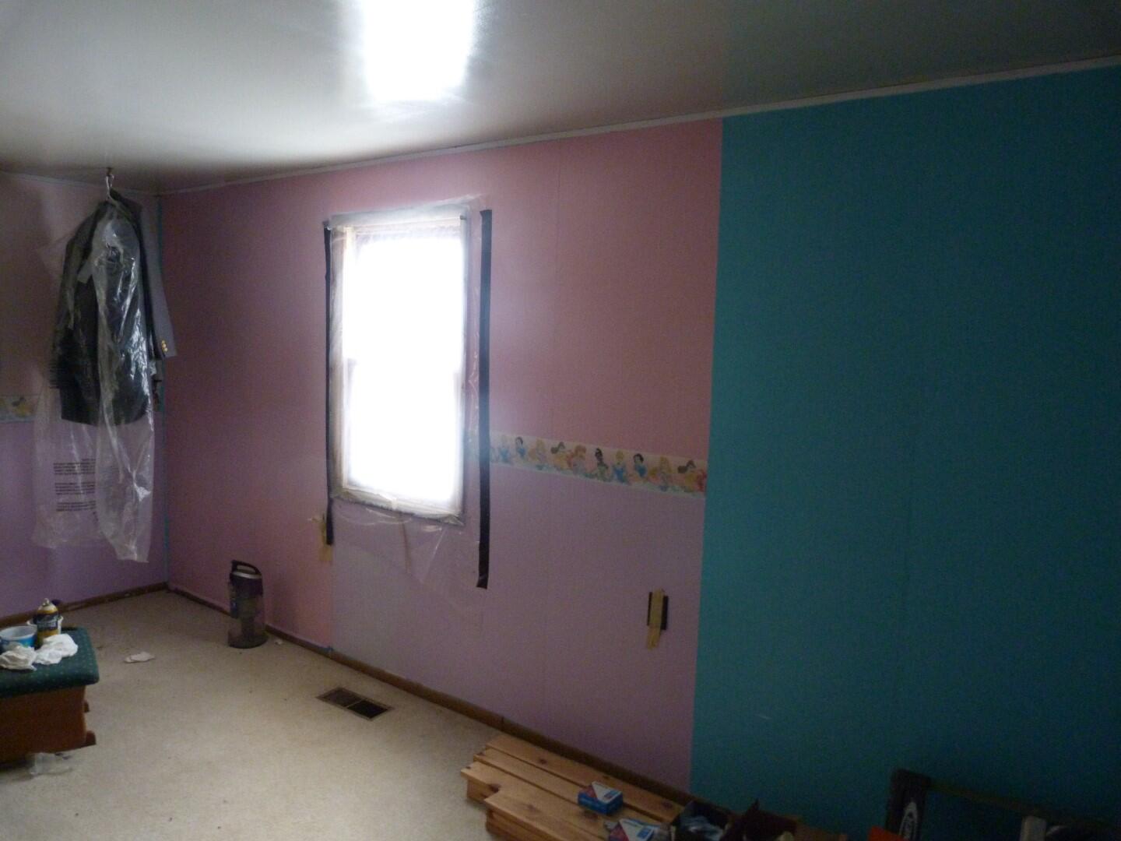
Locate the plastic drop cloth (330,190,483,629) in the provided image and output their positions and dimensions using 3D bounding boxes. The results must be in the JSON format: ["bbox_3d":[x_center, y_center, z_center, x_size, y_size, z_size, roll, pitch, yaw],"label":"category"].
[{"bbox_3d":[-0.697,-0.079,3.348,0.945,1.590,0.080,6,8,35],"label":"plastic drop cloth"}]

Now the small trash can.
[{"bbox_3d":[-1.513,0.877,3.919,0.185,0.390,0.180,2,6,0],"label":"small trash can"}]

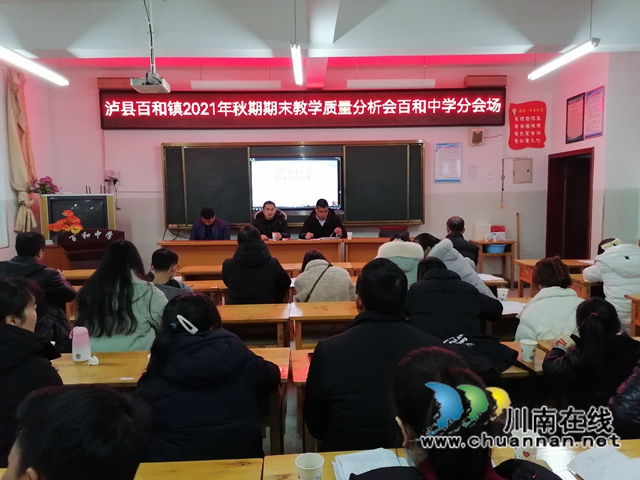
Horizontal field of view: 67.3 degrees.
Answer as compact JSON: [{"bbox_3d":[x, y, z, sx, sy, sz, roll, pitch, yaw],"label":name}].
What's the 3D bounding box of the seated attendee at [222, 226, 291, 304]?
[{"bbox_3d":[-0.502,0.523,3.891,0.550,1.280,0.720,-1,5,-1],"label":"seated attendee"}]

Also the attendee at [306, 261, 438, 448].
[{"bbox_3d":[0.175,0.682,1.860,0.500,1.290,0.680,-1,6,-2],"label":"attendee"}]

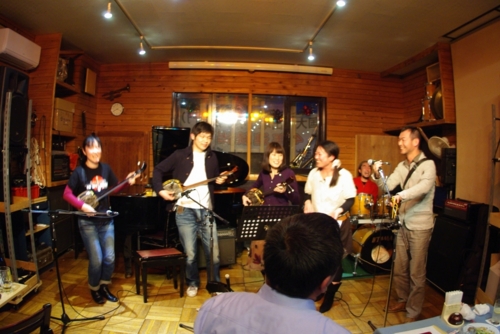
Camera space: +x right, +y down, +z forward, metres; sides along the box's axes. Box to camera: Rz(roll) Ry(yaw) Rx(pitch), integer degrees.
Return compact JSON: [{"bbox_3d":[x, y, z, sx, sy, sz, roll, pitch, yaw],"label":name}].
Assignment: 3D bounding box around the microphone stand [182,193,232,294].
[{"bbox_3d":[-0.417,0.760,3.517,0.500,1.050,0.340,0,3,-6],"label":"microphone stand"}]

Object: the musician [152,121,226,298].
[{"bbox_3d":[-0.590,0.420,3.420,0.680,1.730,0.420,1,1,-9],"label":"musician"}]

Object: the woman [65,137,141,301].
[{"bbox_3d":[-1.416,0.496,3.319,0.620,1.600,0.450,-1,3,-24],"label":"woman"}]

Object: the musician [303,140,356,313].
[{"bbox_3d":[0.710,0.540,3.120,0.500,1.560,0.380,2,1,23],"label":"musician"}]

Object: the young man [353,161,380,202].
[{"bbox_3d":[1.570,0.600,4.720,0.550,1.360,0.650,1,1,9],"label":"young man"}]

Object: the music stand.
[{"bbox_3d":[0.165,0.830,3.100,0.500,1.000,0.430,1,1,-16],"label":"music stand"}]

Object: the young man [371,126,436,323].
[{"bbox_3d":[1.408,0.490,3.084,0.530,1.690,0.470,0,3,-18],"label":"young man"}]

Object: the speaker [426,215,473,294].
[{"bbox_3d":[2.250,0.933,3.600,0.400,0.680,0.580,0,3,-6],"label":"speaker"}]

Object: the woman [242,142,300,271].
[{"bbox_3d":[0.225,0.530,3.650,0.560,1.570,0.400,1,1,12],"label":"woman"}]

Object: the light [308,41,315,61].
[{"bbox_3d":[0.672,-1.274,3.799,0.080,0.240,0.090,1,3,3],"label":"light"}]

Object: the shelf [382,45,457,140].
[{"bbox_3d":[2.199,-0.958,4.710,0.330,0.950,1.600,1,3,-3],"label":"shelf"}]

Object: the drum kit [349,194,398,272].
[{"bbox_3d":[1.650,0.860,4.420,1.200,1.000,0.950,1,1,7],"label":"drum kit"}]

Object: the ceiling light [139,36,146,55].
[{"bbox_3d":[-1.240,-1.400,4.000,0.090,0.210,0.100,1,1,-18],"label":"ceiling light"}]

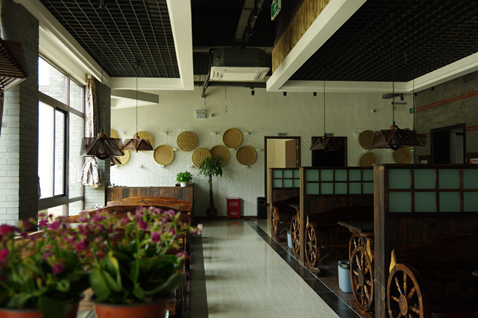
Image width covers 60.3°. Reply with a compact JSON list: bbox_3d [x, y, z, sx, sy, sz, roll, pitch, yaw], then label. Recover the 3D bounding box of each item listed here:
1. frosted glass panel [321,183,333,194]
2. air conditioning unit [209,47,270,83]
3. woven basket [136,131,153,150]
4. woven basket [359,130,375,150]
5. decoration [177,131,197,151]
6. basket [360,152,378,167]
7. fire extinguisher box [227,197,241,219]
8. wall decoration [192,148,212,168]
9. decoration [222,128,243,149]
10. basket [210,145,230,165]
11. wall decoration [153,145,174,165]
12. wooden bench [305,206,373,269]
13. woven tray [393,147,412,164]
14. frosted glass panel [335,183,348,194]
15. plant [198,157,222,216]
[{"bbox_3d":[1.237,0.420,5.751,0.171,0.164,0.015,0,-2,-6],"label":"frosted glass panel"},{"bbox_3d":[-0.003,-1.590,6.963,0.940,0.330,0.940,0,-1,-6],"label":"air conditioning unit"},{"bbox_3d":[-2.538,-0.460,10.944,0.550,0.550,0.060,0,-1,-6],"label":"woven basket"},{"bbox_3d":[3.647,-0.529,11.573,0.541,0.541,0.060,0,-2,-6],"label":"woven basket"},{"bbox_3d":[-1.378,-0.468,11.052,0.545,0.545,0.060,0,-2,-6],"label":"decoration"},{"bbox_3d":[3.661,0.090,11.556,0.538,0.538,0.060,0,-2,-6],"label":"basket"},{"bbox_3d":[-0.144,1.335,11.061,0.367,0.534,0.220,0,-1,-6],"label":"fire extinguisher box"},{"bbox_3d":[-0.942,-0.013,10.619,0.520,0.520,0.060,0,-2,-5],"label":"wall decoration"},{"bbox_3d":[-0.166,-0.552,11.180,0.548,0.548,0.060,0,-2,-6],"label":"decoration"},{"bbox_3d":[-0.517,-0.092,11.130,0.542,0.542,0.060,0,-2,-6],"label":"basket"},{"bbox_3d":[-2.003,-0.093,10.987,0.550,0.550,0.060,0,-1,-6],"label":"wall decoration"},{"bbox_3d":[1.841,1.073,5.601,1.765,0.789,0.580,0,-1,-6],"label":"wooden bench"},{"bbox_3d":[4.640,-0.085,11.638,0.550,0.550,0.060,0,-1,-6],"label":"woven tray"},{"bbox_3d":[1.494,0.433,5.964,0.178,0.167,0.015,0,-1,-6],"label":"frosted glass panel"},{"bbox_3d":[-0.767,0.761,11.084,0.600,1.684,0.560,0,-1,-6],"label":"plant"}]

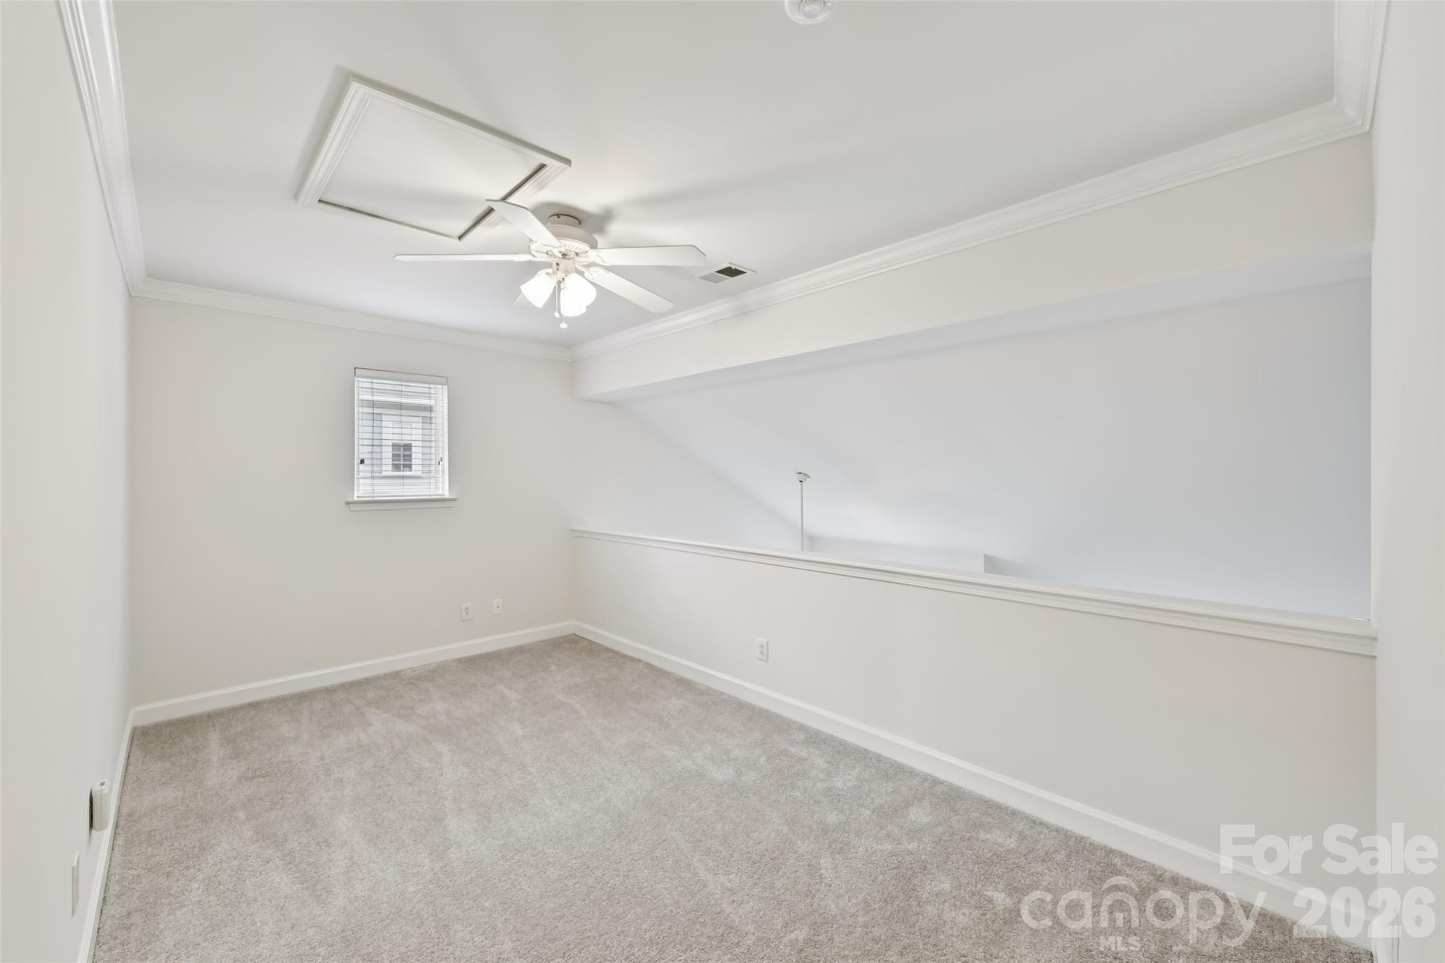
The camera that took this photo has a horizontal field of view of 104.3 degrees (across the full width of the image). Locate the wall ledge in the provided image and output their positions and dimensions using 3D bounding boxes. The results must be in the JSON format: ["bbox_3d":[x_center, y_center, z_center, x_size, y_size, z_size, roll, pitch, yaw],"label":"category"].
[{"bbox_3d":[0.315,0.445,3.248,0.167,0.076,4.518,-1,1,-44],"label":"wall ledge"}]

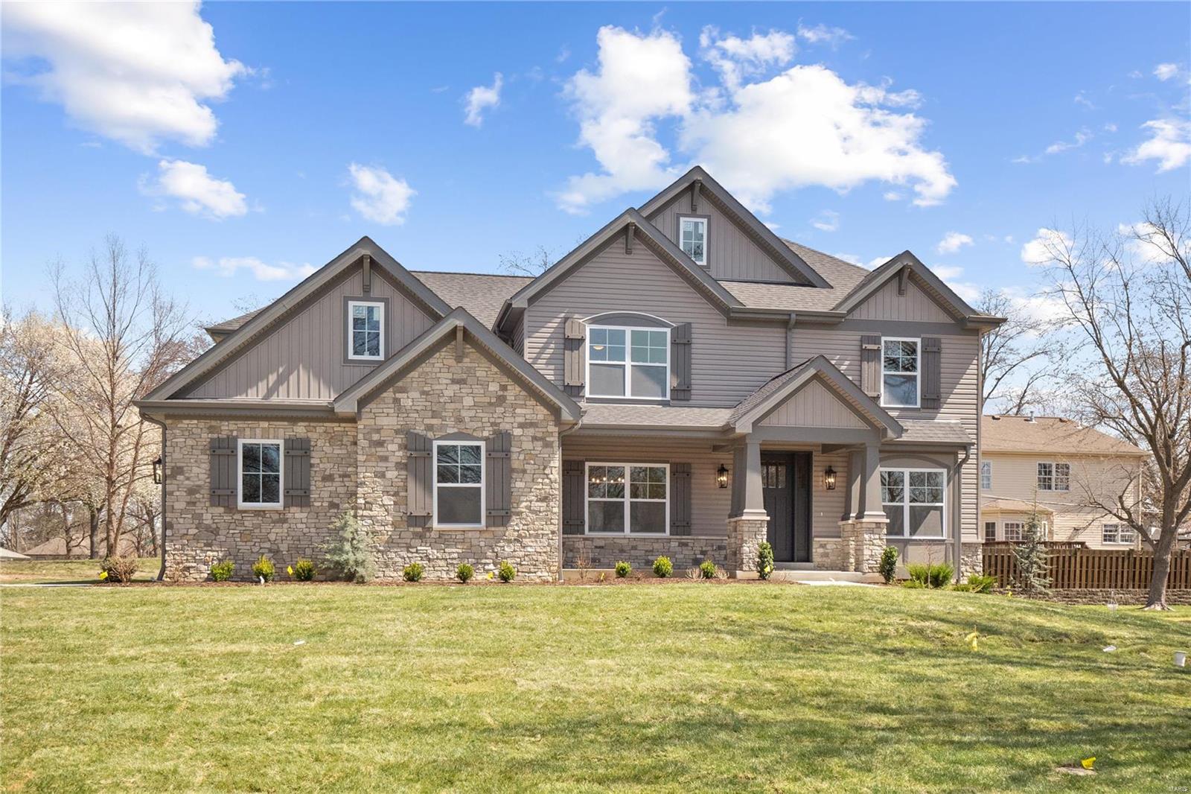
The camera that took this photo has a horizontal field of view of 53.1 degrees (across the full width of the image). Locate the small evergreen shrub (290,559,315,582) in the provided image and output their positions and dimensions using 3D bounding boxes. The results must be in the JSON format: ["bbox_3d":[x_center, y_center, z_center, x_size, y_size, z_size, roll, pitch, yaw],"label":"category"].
[{"bbox_3d":[-4.982,2.949,20.300,0.420,0.380,0.420,0,-1,-11],"label":"small evergreen shrub"}]

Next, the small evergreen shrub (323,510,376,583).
[{"bbox_3d":[-4.168,2.540,20.200,0.860,1.200,0.840,0,-1,-11],"label":"small evergreen shrub"}]

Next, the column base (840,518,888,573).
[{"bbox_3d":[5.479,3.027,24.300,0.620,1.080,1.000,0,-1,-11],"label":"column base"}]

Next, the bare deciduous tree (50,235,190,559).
[{"bbox_3d":[-13.592,0.133,34.000,4.200,9.600,4.100,0,-2,-10],"label":"bare deciduous tree"}]

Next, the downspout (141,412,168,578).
[{"bbox_3d":[-7.948,1.814,21.500,0.450,3.050,0.250,0,-2,-10],"label":"downspout"}]

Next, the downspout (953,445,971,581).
[{"bbox_3d":[8.047,2.548,26.100,0.380,2.950,0.220,0,-1,-11],"label":"downspout"}]

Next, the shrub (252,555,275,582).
[{"bbox_3d":[-5.614,2.904,20.150,0.400,0.450,0.400,0,-1,-11],"label":"shrub"}]

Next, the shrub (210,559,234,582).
[{"bbox_3d":[-6.691,3.102,21.350,0.450,0.410,0.430,0,-2,-10],"label":"shrub"}]

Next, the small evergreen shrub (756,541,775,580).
[{"bbox_3d":[3.409,3.285,23.900,0.380,0.790,0.370,0,-2,-10],"label":"small evergreen shrub"}]

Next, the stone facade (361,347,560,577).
[{"bbox_3d":[-2.529,1.205,22.338,3.830,4.470,0.330,0,-2,-10],"label":"stone facade"}]

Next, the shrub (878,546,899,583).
[{"bbox_3d":[5.795,3.313,23.500,0.400,0.750,0.400,0,-1,-11],"label":"shrub"}]

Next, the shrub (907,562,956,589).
[{"bbox_3d":[7.109,3.794,25.300,0.950,0.530,0.850,0,-1,-11],"label":"shrub"}]

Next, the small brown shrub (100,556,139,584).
[{"bbox_3d":[-8.443,3.057,21.100,0.680,0.510,0.640,0,-2,-10],"label":"small brown shrub"}]

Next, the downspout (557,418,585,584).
[{"bbox_3d":[-0.442,1.801,21.350,0.460,2.980,0.160,0,-1,-11],"label":"downspout"}]

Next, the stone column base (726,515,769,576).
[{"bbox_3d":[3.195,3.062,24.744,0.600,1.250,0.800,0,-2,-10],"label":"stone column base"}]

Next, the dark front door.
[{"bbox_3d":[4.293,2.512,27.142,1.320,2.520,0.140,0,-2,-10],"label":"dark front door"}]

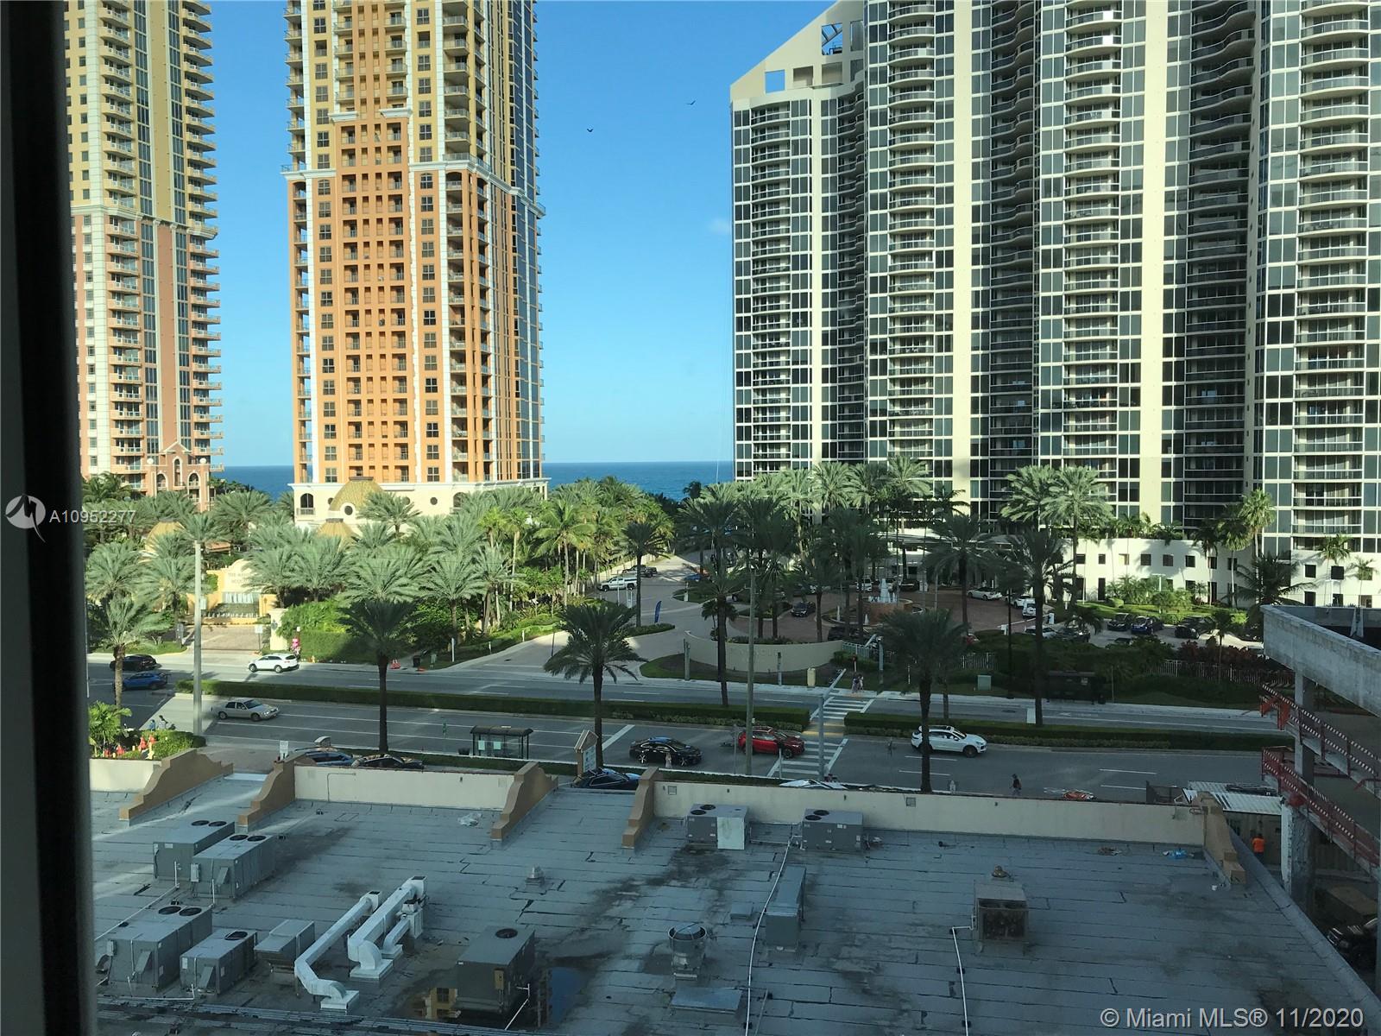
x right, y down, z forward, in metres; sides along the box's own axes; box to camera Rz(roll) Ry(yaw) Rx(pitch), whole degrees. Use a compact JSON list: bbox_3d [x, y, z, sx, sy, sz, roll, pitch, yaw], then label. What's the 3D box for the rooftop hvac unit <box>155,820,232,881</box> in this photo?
[{"bbox_3d":[-17.866,11.986,40.391,1.580,1.280,2.350,0,3,12],"label":"rooftop hvac unit"}]

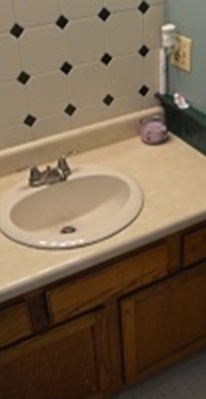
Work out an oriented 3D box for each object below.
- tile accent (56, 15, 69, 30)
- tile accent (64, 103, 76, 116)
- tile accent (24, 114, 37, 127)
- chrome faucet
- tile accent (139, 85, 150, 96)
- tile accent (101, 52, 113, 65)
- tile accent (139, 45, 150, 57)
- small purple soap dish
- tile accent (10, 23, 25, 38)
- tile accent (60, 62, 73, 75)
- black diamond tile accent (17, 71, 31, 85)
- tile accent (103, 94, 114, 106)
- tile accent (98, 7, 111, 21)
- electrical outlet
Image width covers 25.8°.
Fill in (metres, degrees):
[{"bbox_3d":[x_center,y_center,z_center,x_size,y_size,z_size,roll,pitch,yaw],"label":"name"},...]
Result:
[{"bbox_3d":[-0.132,-0.579,1.466,0.038,0.038,0.008,-19,39,-21],"label":"tile accent"},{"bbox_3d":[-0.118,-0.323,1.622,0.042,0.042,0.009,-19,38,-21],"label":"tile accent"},{"bbox_3d":[-0.258,-0.280,1.595,0.038,0.038,0.008,-19,39,-21],"label":"tile accent"},{"bbox_3d":[-0.177,-0.097,1.547,0.185,0.075,0.115,-19,39,-21],"label":"chrome faucet"},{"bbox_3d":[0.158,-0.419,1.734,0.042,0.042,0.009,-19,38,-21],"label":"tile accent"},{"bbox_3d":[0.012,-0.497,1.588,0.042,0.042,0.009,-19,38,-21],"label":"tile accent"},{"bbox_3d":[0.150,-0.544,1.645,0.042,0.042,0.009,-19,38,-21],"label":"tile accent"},{"bbox_3d":[0.199,-0.273,1.760,0.108,0.085,0.105,-9,35,-8],"label":"small purple soap dish"},{"bbox_3d":[-0.270,-0.530,1.411,0.038,0.038,0.008,-19,39,-21],"label":"tile accent"},{"bbox_3d":[-0.126,-0.455,1.558,0.038,0.038,0.008,-19,39,-21],"label":"tile accent"},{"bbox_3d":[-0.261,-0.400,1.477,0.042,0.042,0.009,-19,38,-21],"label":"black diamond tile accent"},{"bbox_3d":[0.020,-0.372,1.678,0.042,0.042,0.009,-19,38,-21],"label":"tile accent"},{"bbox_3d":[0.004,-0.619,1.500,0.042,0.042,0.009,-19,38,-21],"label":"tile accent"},{"bbox_3d":[0.279,-0.519,1.590,0.012,0.120,0.112,-19,38,-21],"label":"electrical outlet"}]

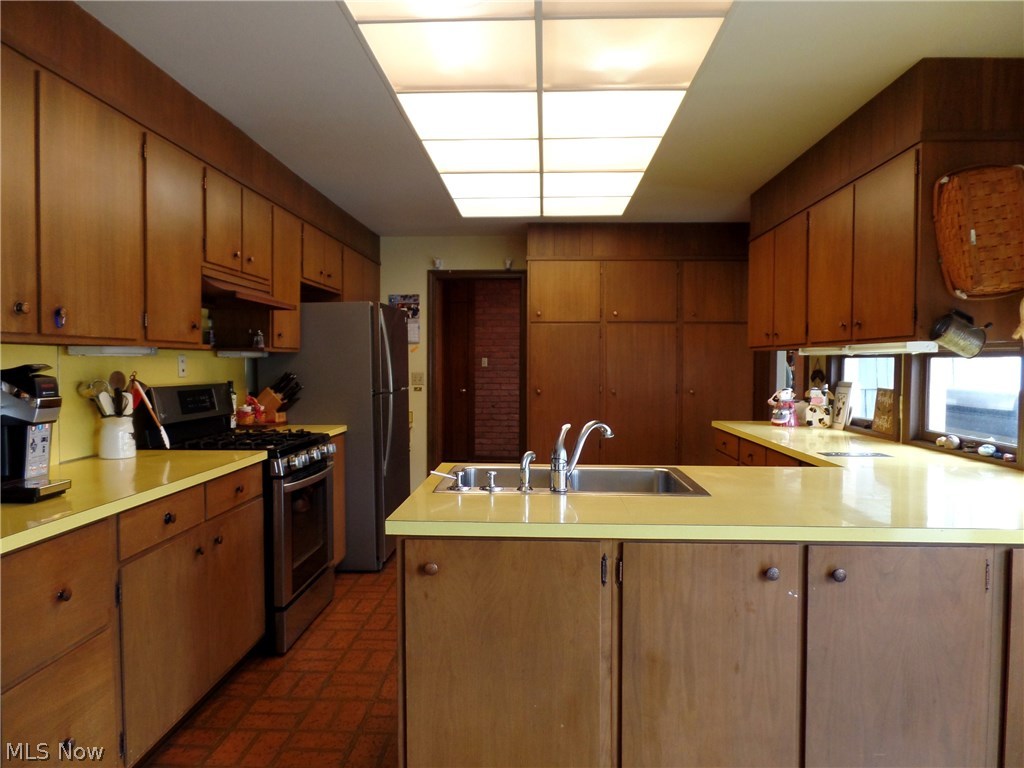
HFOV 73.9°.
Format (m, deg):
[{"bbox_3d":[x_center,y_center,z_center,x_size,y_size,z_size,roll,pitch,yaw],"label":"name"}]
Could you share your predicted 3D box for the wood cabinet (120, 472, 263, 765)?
[{"bbox_3d":[-1.427,0.747,2.517,0.620,0.795,1.020,0,2,3],"label":"wood cabinet"}]

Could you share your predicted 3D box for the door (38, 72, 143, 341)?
[{"bbox_3d":[-1.399,-0.544,2.286,0.028,0.776,0.519,0,2,3],"label":"door"}]

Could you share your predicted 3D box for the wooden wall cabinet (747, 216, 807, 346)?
[{"bbox_3d":[1.767,-0.575,4.063,0.380,0.720,1.050,0,2,3],"label":"wooden wall cabinet"}]

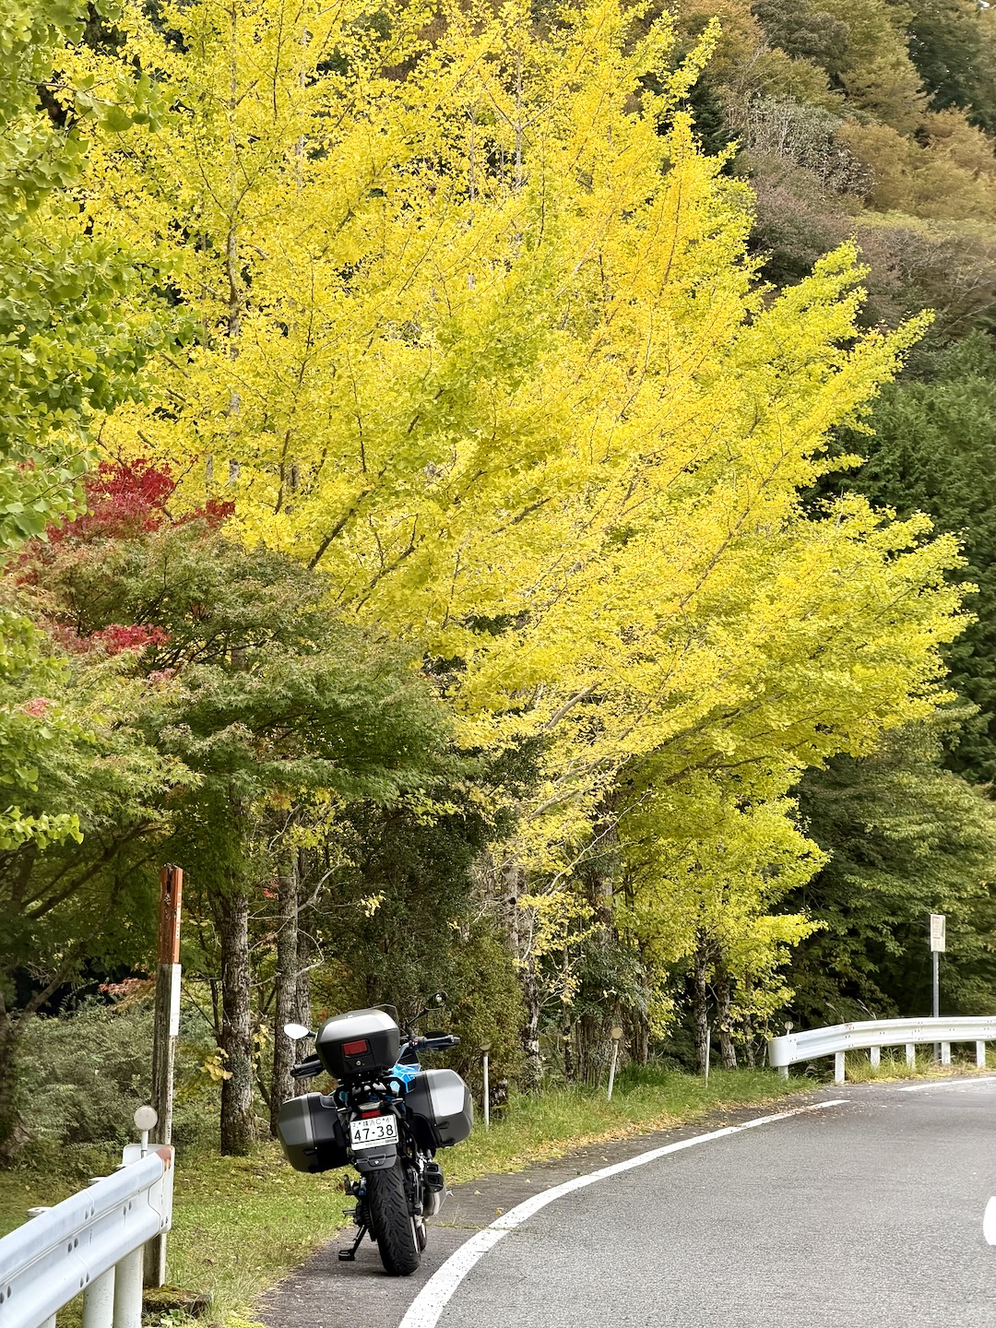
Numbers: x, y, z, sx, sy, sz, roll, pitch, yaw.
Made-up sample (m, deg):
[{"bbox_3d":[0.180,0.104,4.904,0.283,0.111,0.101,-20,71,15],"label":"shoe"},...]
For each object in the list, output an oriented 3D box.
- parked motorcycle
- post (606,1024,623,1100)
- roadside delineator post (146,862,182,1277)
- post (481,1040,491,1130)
[{"bbox_3d":[-0.577,2.480,20.290,0.980,1.390,2.180,-10,-5,1],"label":"parked motorcycle"},{"bbox_3d":[1.113,3.917,37.000,0.105,0.843,0.050,6,-4,0],"label":"post"},{"bbox_3d":[-1.526,1.898,17.500,0.078,1.951,0.078,1,-4,13],"label":"roadside delineator post"},{"bbox_3d":[-0.091,3.493,31.500,0.095,0.807,0.050,-1,-4,0],"label":"post"}]

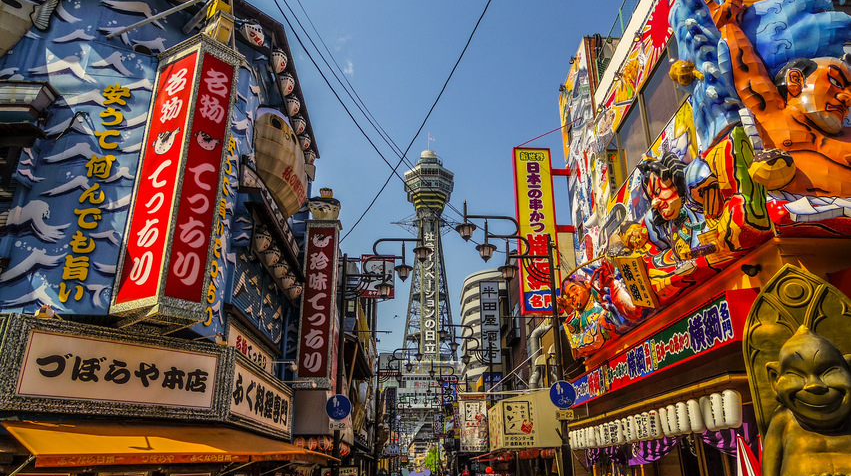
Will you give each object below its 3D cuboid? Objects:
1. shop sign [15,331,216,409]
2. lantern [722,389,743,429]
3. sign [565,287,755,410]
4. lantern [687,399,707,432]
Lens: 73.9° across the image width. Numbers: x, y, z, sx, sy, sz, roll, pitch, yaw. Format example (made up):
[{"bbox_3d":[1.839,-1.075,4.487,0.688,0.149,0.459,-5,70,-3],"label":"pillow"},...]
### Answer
[{"bbox_3d":[-4.181,1.907,7.952,2.520,0.840,0.140,19,-29,-38],"label":"shop sign"},{"bbox_3d":[4.061,2.262,7.478,0.250,0.490,0.250,1,-22,-1],"label":"lantern"},{"bbox_3d":[3.880,2.328,10.401,0.400,0.660,7.400,1,-23,-2],"label":"sign"},{"bbox_3d":[4.330,2.859,9.044,0.265,0.520,0.265,1,-23,-2],"label":"lantern"}]

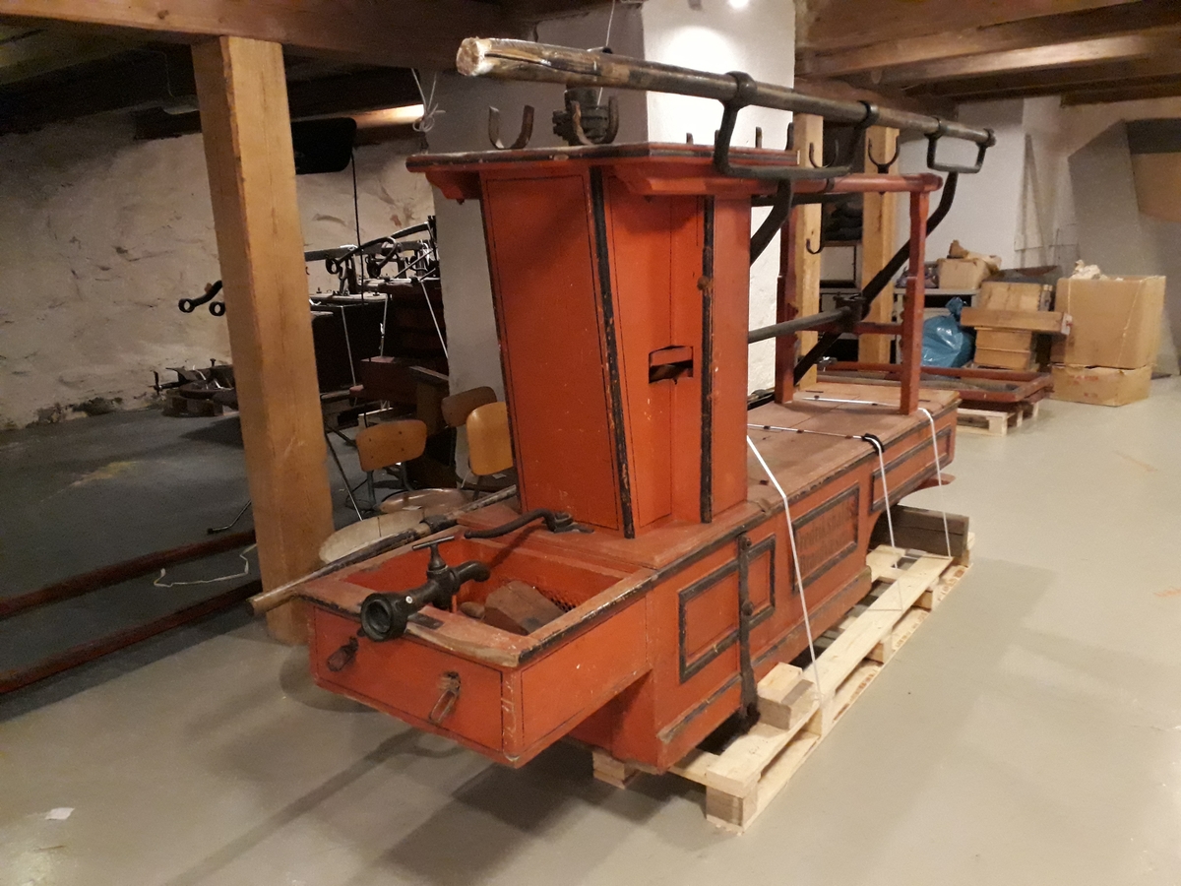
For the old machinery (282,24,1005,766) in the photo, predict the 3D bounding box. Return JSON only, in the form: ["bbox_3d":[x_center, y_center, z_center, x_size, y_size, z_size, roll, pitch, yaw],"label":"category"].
[{"bbox_3d":[0.462,-0.232,3.170,0.940,1.700,3.300,8,17,36],"label":"old machinery"}]

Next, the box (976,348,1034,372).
[{"bbox_3d":[3.325,-0.678,7.297,0.240,0.135,0.440,-14,18,-40],"label":"box"}]

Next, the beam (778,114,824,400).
[{"bbox_3d":[1.357,-1.001,5.857,0.170,2.140,0.210,9,18,40],"label":"beam"}]

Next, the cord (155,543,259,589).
[{"bbox_3d":[-1.790,0.576,4.333,0.400,0.025,0.480,-5,14,-14],"label":"cord"}]

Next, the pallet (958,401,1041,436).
[{"bbox_3d":[2.664,-0.267,6.917,1.208,0.146,0.826,10,18,43],"label":"pallet"}]

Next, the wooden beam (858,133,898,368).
[{"bbox_3d":[2.194,-1.321,7.042,0.170,2.140,0.210,9,18,40],"label":"wooden beam"}]

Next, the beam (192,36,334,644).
[{"bbox_3d":[-1.152,-0.309,3.366,0.176,2.134,0.227,10,18,41],"label":"beam"}]

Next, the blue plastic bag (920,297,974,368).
[{"bbox_3d":[3.228,-0.989,8.365,0.524,0.685,0.463,8,16,36],"label":"blue plastic bag"}]

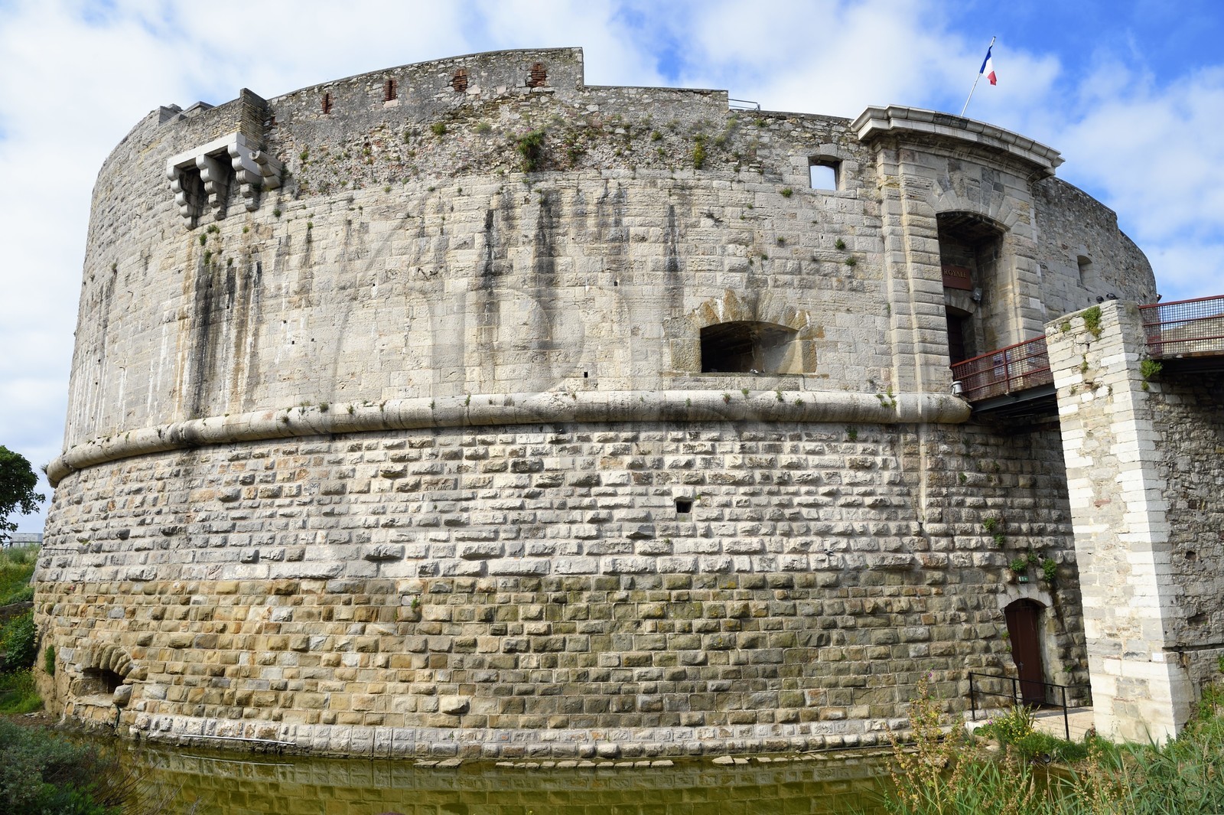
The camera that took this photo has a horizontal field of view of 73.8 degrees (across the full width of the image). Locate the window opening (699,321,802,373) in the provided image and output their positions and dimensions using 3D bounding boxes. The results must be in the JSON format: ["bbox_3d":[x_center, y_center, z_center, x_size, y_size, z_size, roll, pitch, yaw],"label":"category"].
[{"bbox_3d":[3.986,-1.619,24.123,2.950,1.600,1.000,1,-11,-7],"label":"window opening"}]

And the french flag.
[{"bbox_3d":[11.082,-9.986,24.072,0.220,1.200,0.570,4,-12,-22],"label":"french flag"}]

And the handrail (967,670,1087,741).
[{"bbox_3d":[9.139,6.537,17.986,0.648,1.082,2.584,4,-12,-21],"label":"handrail"}]

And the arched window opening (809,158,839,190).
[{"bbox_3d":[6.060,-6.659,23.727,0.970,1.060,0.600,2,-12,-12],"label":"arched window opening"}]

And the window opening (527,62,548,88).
[{"bbox_3d":[-2.170,-9.710,24.023,0.580,0.840,0.300,-2,-12,5],"label":"window opening"}]

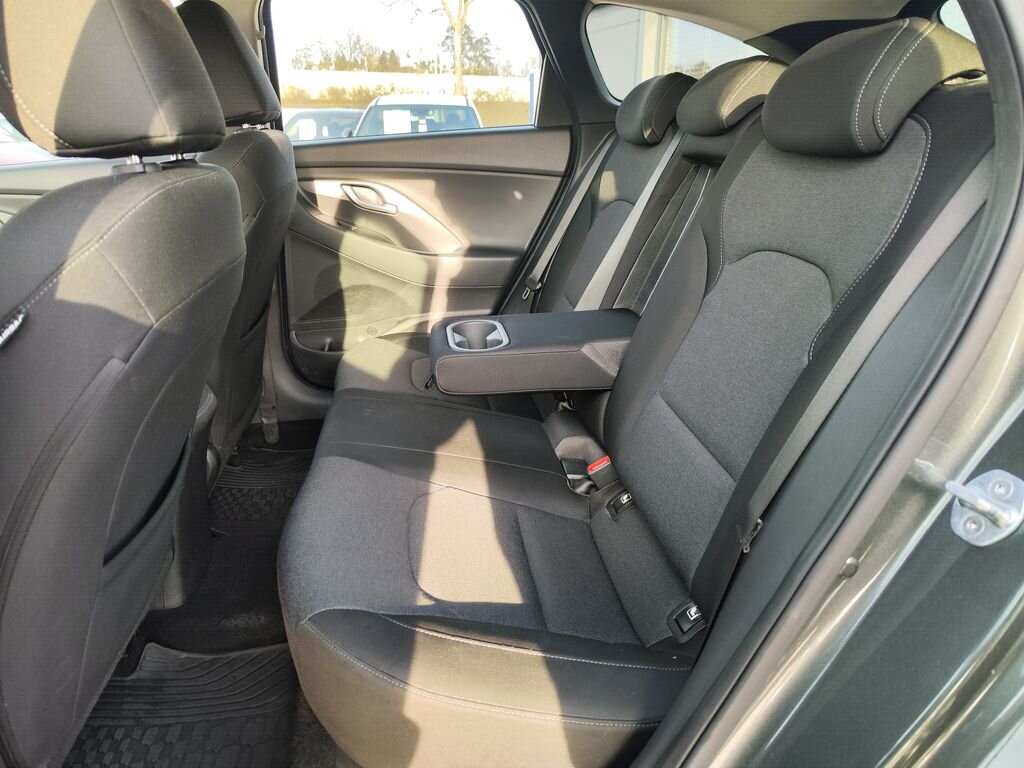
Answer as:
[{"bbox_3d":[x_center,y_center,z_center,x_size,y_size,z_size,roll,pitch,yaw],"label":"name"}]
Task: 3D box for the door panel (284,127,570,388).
[{"bbox_3d":[-0.223,-0.314,1.818,0.770,0.690,0.100,-3,22,-8],"label":"door panel"}]

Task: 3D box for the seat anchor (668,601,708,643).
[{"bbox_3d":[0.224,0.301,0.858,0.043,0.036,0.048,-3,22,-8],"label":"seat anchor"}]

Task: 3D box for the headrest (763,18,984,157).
[{"bbox_3d":[0.401,-0.335,0.789,0.125,0.140,0.260,8,20,-12],"label":"headrest"}]

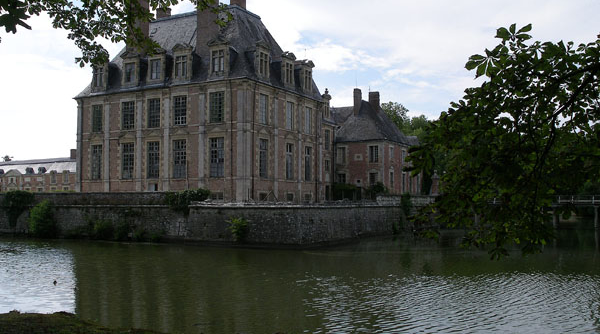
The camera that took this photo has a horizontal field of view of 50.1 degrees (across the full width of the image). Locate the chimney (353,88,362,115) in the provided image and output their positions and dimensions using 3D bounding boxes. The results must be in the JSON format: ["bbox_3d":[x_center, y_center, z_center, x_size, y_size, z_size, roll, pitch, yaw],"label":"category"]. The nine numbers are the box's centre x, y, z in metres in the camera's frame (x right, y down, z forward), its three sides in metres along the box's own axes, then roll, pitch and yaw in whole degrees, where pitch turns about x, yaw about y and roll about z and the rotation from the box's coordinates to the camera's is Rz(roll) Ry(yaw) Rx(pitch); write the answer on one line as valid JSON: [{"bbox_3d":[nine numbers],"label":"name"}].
[{"bbox_3d":[7.290,-7.883,80.801,0.536,3.510,1.365,-2,-4,28],"label":"chimney"}]

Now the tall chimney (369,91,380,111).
[{"bbox_3d":[9.614,-8.303,82.451,1.219,2.389,0.585,-2,-4,28],"label":"tall chimney"}]

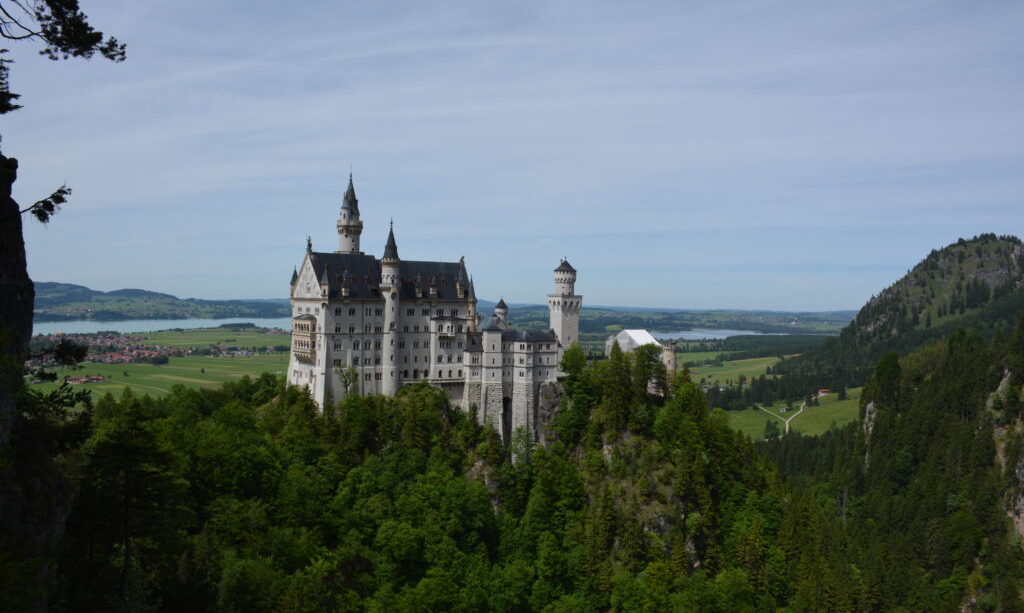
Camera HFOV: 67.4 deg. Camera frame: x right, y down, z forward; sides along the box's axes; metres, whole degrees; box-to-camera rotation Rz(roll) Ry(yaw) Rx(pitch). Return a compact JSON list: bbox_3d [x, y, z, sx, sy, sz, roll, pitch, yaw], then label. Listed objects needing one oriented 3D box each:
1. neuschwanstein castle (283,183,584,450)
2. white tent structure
[{"bbox_3d":[-18.000,0.000,278.000,113.000,88.000,40.000,0,0,-34],"label":"neuschwanstein castle"},{"bbox_3d":[52.000,16.200,325.000,12.000,12.500,20.500,0,0,-36],"label":"white tent structure"}]

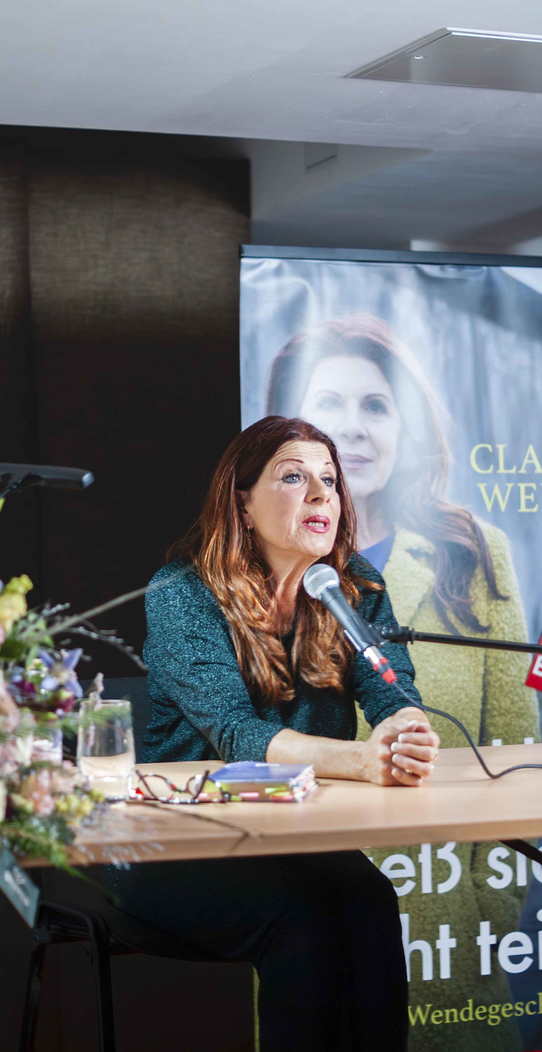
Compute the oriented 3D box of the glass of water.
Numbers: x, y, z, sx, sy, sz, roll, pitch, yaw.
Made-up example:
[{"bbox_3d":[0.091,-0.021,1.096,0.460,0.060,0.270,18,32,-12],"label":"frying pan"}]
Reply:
[{"bbox_3d":[-0.220,0.300,2.940,0.078,0.129,0.078,0,1,0],"label":"glass of water"}]

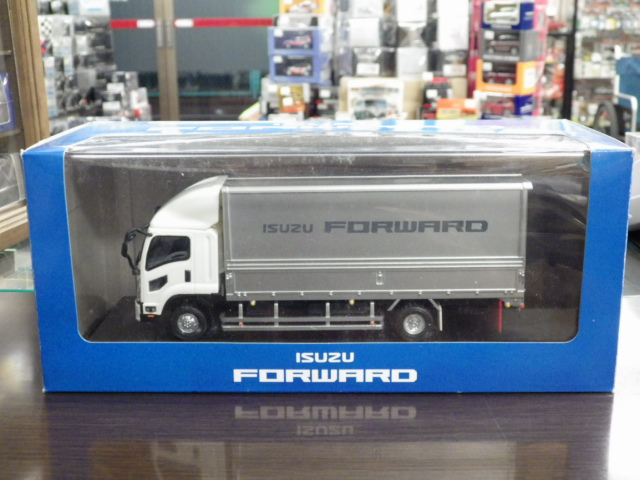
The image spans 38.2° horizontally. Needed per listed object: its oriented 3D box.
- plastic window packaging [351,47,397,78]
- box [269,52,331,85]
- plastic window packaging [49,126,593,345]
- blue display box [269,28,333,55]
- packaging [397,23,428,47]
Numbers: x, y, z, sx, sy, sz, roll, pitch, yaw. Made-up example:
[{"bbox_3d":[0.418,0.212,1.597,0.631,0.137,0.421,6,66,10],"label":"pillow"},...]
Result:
[{"bbox_3d":[0.167,-0.539,2.785,0.082,0.084,0.135,5,15,20],"label":"plastic window packaging"},{"bbox_3d":[-0.061,-0.509,2.726,0.162,0.084,0.080,5,15,22],"label":"box"},{"bbox_3d":[0.004,-0.003,0.485,0.257,0.104,0.110,0,14,1],"label":"plastic window packaging"},{"bbox_3d":[-0.061,-0.591,2.727,0.162,0.080,0.080,5,15,22],"label":"blue display box"},{"bbox_3d":[0.296,-0.622,2.782,0.087,0.076,0.125,5,15,19],"label":"packaging"}]

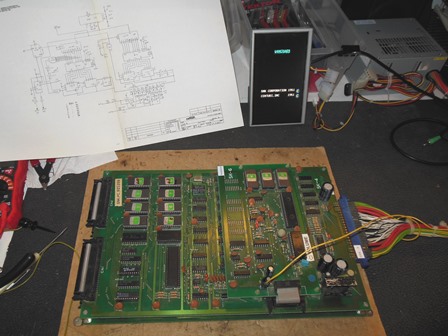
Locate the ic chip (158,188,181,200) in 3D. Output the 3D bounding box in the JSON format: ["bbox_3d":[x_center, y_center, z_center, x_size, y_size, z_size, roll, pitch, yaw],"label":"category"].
[{"bbox_3d":[-0.079,0.040,0.479,0.032,0.005,0.015,0,54,-5],"label":"ic chip"}]

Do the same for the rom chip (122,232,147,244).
[{"bbox_3d":[-0.121,0.095,0.440,0.032,0.005,0.015,-1,55,-3],"label":"rom chip"}]

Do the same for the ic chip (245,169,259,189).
[{"bbox_3d":[0.041,0.017,0.485,0.015,0.008,0.032,-1,55,-3],"label":"ic chip"}]

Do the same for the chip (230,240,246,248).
[{"bbox_3d":[0.018,0.100,0.428,0.019,0.004,0.007,-1,54,-2],"label":"chip"}]

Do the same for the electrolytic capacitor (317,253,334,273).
[{"bbox_3d":[0.131,0.124,0.418,0.016,0.026,0.016,-1,55,-3],"label":"electrolytic capacitor"}]

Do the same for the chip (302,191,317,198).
[{"bbox_3d":[0.131,0.042,0.498,0.019,0.004,0.008,0,54,-5],"label":"chip"}]

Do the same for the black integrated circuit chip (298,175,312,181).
[{"bbox_3d":[0.127,0.017,0.506,0.019,0.005,0.008,-1,55,-3],"label":"black integrated circuit chip"}]

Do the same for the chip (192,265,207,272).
[{"bbox_3d":[-0.031,0.132,0.421,0.019,0.004,0.008,0,54,-5],"label":"chip"}]

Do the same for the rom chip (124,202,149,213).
[{"bbox_3d":[-0.124,0.058,0.463,0.032,0.005,0.015,0,54,-5],"label":"rom chip"}]

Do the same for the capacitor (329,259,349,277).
[{"bbox_3d":[0.147,0.128,0.415,0.015,0.027,0.015,-1,54,-2],"label":"capacitor"}]

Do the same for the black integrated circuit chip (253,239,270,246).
[{"bbox_3d":[0.050,0.100,0.428,0.019,0.004,0.008,0,54,-5],"label":"black integrated circuit chip"}]

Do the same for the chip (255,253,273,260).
[{"bbox_3d":[0.052,0.115,0.417,0.021,0.004,0.008,0,54,-5],"label":"chip"}]

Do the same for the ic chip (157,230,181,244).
[{"bbox_3d":[-0.075,0.095,0.441,0.032,0.007,0.015,-1,55,-3],"label":"ic chip"}]

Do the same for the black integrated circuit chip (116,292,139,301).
[{"bbox_3d":[-0.120,0.158,0.402,0.026,0.004,0.007,-1,54,-2],"label":"black integrated circuit chip"}]

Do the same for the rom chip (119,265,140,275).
[{"bbox_3d":[-0.122,0.131,0.420,0.026,0.004,0.007,-1,54,-2],"label":"rom chip"}]

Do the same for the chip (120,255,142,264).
[{"bbox_3d":[-0.120,0.120,0.422,0.025,0.004,0.008,0,54,-5],"label":"chip"}]

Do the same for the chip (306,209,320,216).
[{"bbox_3d":[0.130,0.065,0.472,0.019,0.005,0.008,-1,55,-3],"label":"chip"}]

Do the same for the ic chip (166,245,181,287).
[{"bbox_3d":[-0.065,0.128,0.418,0.015,0.007,0.052,-1,55,-3],"label":"ic chip"}]

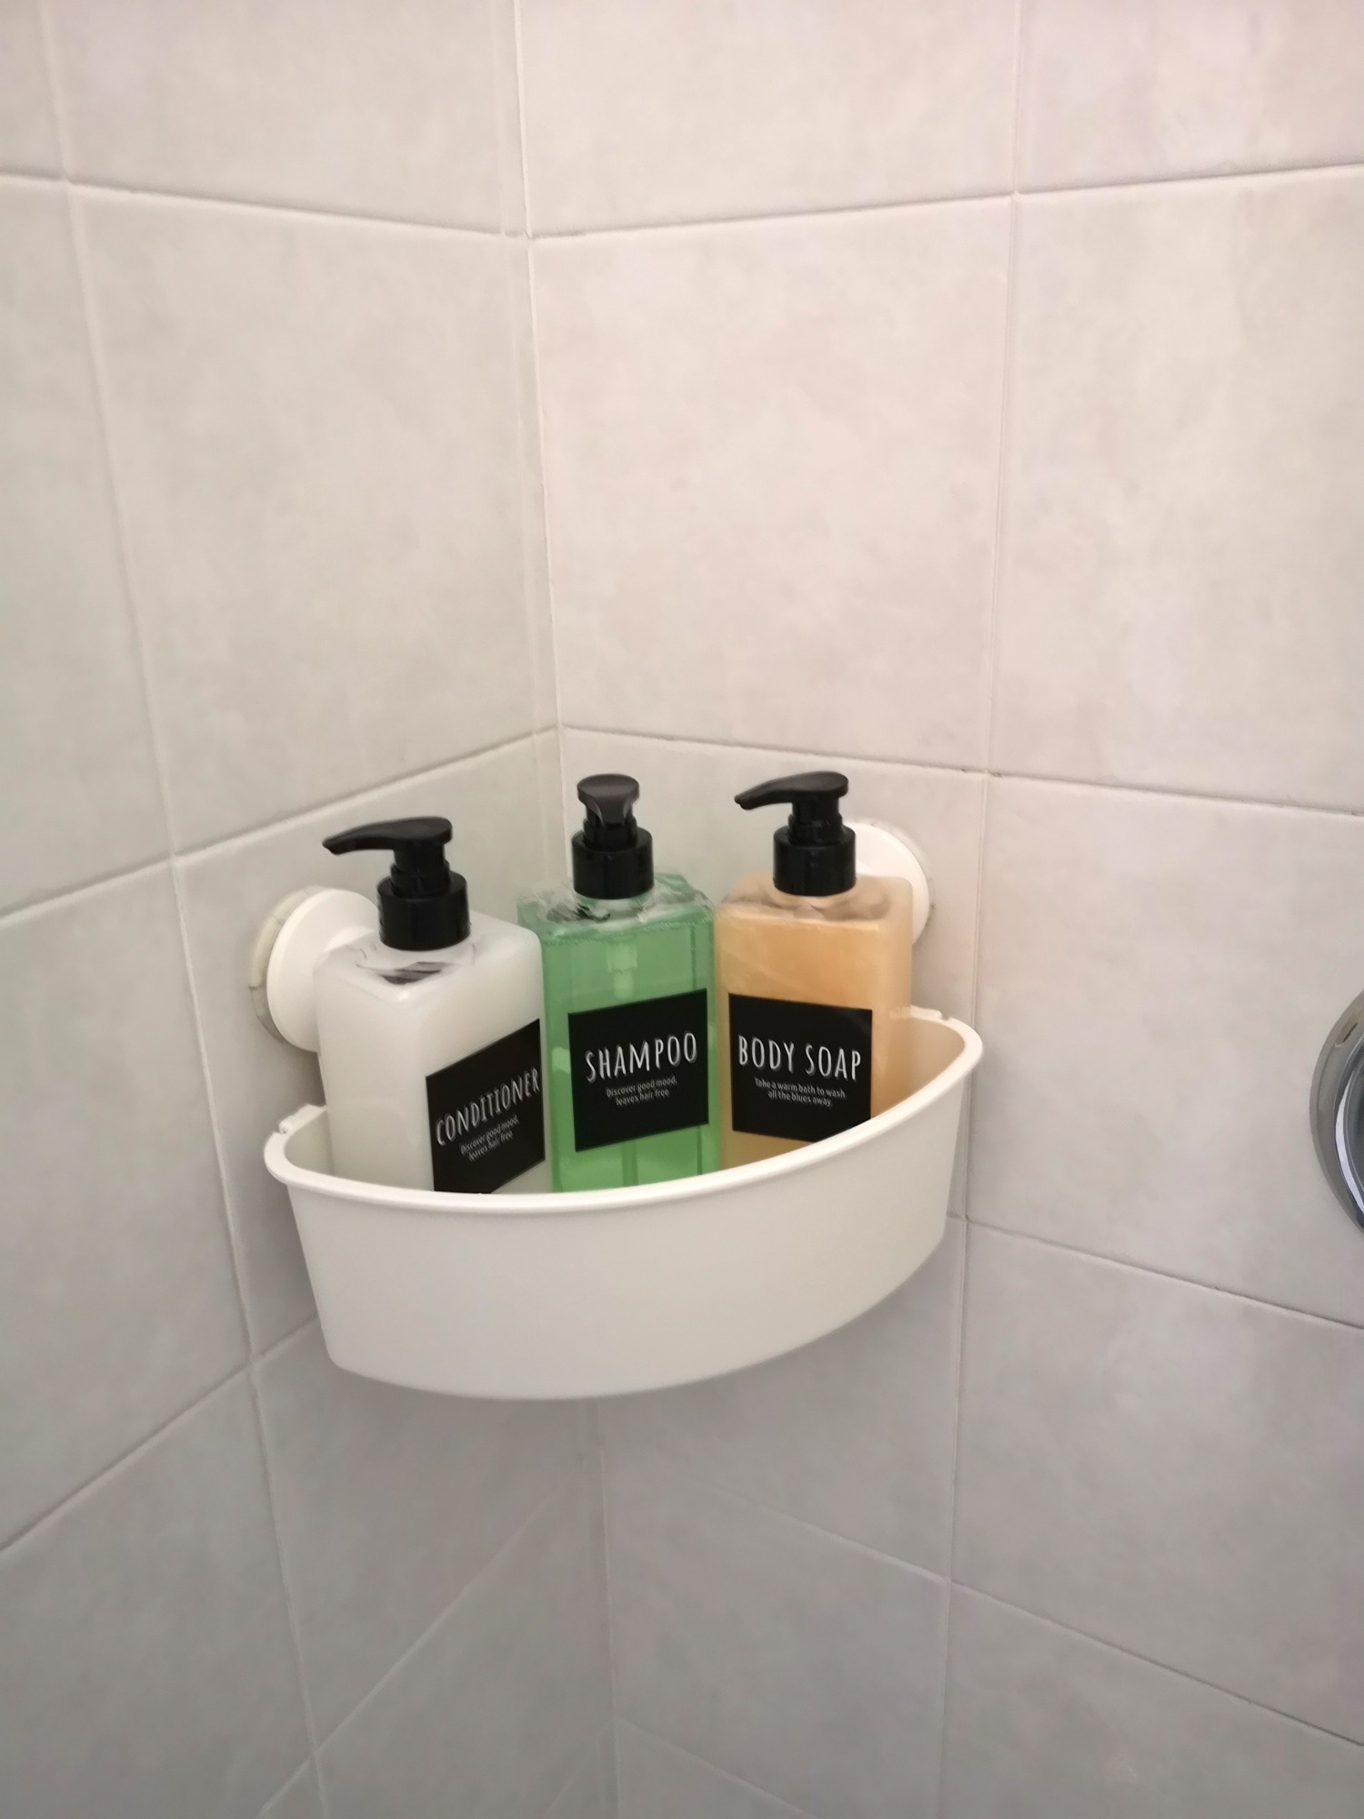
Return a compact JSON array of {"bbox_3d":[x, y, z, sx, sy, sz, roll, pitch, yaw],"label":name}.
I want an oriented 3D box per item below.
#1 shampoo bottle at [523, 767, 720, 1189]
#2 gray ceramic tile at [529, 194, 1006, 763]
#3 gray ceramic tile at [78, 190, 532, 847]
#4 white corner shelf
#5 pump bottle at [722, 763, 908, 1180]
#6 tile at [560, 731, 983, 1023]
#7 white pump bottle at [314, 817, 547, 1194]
[{"bbox_3d":[-0.025,0.043,0.565,0.063,0.197,0.064,-9,21,-18],"label":"shampoo bottle"},{"bbox_3d":[0.031,-0.166,0.572,0.201,0.201,0.010,10,23,29],"label":"gray ceramic tile"},{"bbox_3d":[-0.125,-0.144,0.523,0.010,0.201,0.201,10,23,29],"label":"gray ceramic tile"},{"bbox_3d":[-0.019,0.097,0.578,0.280,0.096,0.212,-6,20,-13],"label":"white corner shelf"},{"bbox_3d":[0.053,0.042,0.562,0.063,0.197,0.064,5,21,19],"label":"pump bottle"},{"bbox_3d":[0.036,0.025,0.641,0.201,0.201,0.010,10,23,29],"label":"tile"},{"bbox_3d":[-0.090,0.061,0.521,0.064,0.197,0.063,14,25,36],"label":"white pump bottle"}]

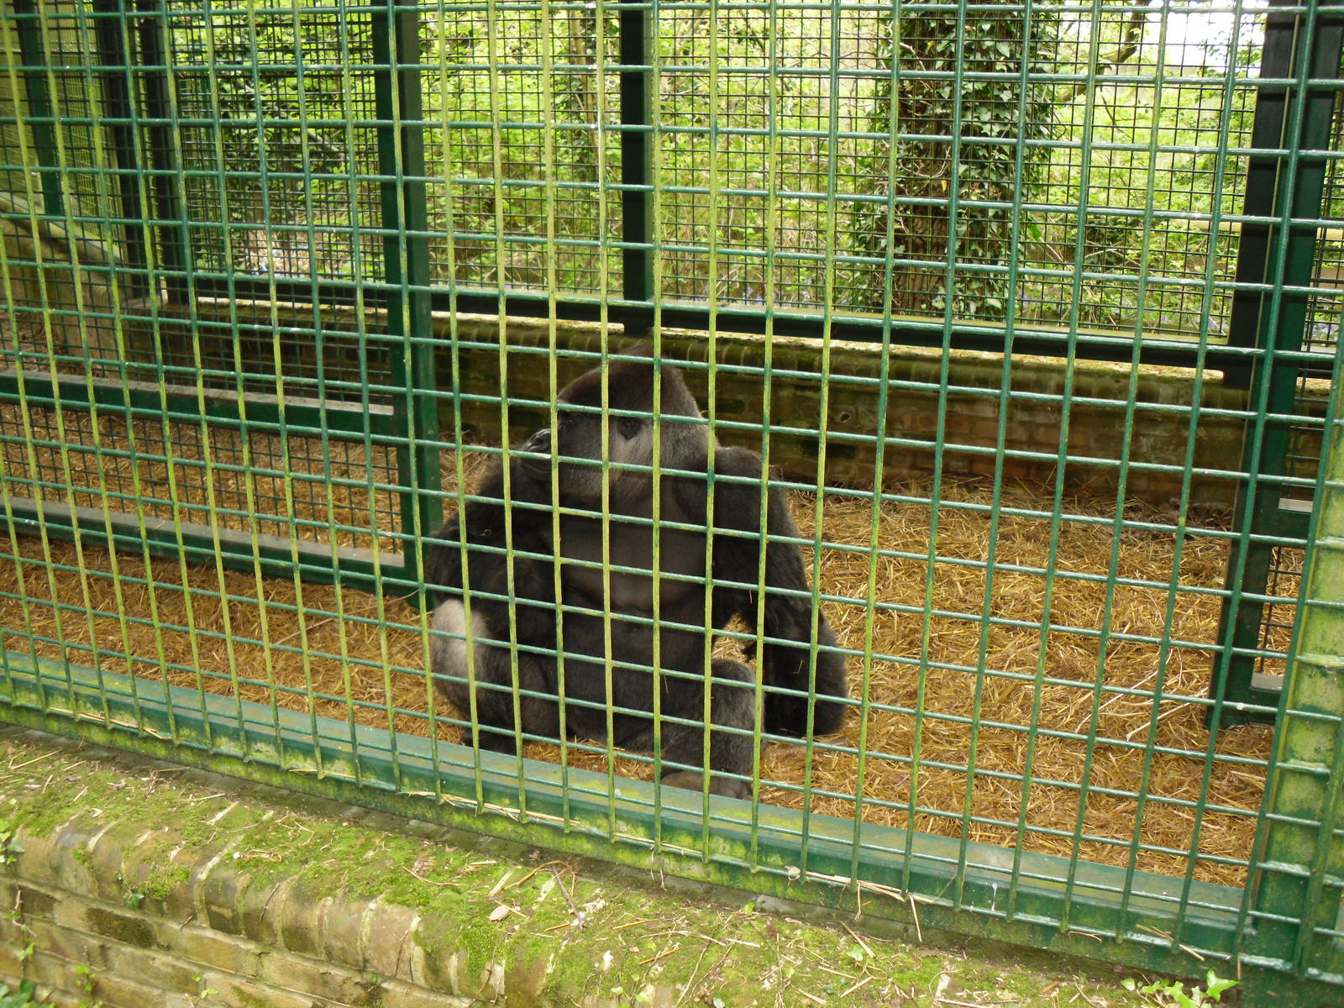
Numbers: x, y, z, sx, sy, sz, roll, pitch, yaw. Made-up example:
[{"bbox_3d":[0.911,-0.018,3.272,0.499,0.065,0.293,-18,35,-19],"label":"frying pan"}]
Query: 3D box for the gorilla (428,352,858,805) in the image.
[{"bbox_3d":[-0.094,0.130,3.522,1.100,1.030,0.850,3,20,9],"label":"gorilla"}]

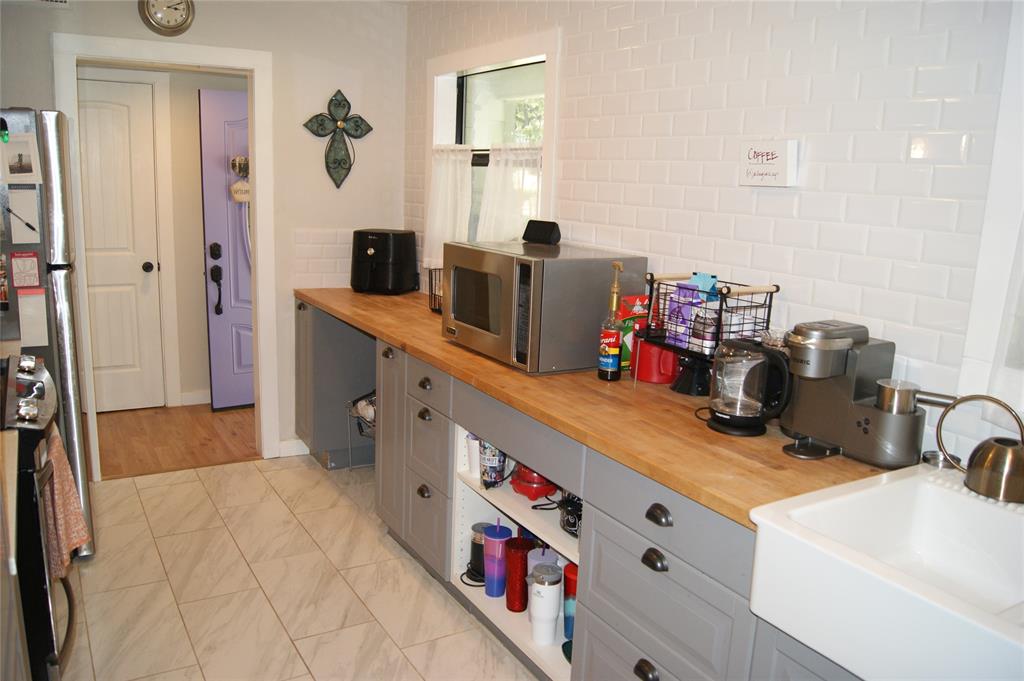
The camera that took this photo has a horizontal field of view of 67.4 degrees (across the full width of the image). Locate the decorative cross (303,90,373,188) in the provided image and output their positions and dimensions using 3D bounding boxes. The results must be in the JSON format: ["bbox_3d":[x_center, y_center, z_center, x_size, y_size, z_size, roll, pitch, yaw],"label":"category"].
[{"bbox_3d":[-0.921,-1.070,4.090,0.388,0.517,0.035,-5,14,-32],"label":"decorative cross"}]

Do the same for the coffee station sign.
[{"bbox_3d":[0.735,-0.507,2.201,0.040,0.130,0.173,-5,14,-32],"label":"coffee station sign"}]

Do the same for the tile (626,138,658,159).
[{"bbox_3d":[0.461,-0.679,2.731,0.009,0.076,0.152,-7,15,-32],"label":"tile"}]

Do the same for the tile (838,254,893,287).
[{"bbox_3d":[0.925,-0.180,2.015,0.010,0.079,0.153,-5,14,-32],"label":"tile"}]

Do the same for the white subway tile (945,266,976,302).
[{"bbox_3d":[1.067,-0.137,1.824,0.010,0.077,0.065,-6,15,-32],"label":"white subway tile"}]

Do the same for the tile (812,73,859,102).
[{"bbox_3d":[0.861,-0.673,2.049,0.009,0.076,0.150,-5,14,-32],"label":"tile"}]

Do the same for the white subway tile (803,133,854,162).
[{"bbox_3d":[0.867,-0.526,2.102,0.009,0.076,0.152,-7,15,-32],"label":"white subway tile"}]

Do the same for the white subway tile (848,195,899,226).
[{"bbox_3d":[0.924,-0.334,1.957,0.009,0.075,0.150,-5,14,-31],"label":"white subway tile"}]

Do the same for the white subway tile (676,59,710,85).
[{"bbox_3d":[0.585,-0.861,2.477,0.010,0.079,0.153,-5,14,-32],"label":"white subway tile"}]

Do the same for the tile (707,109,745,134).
[{"bbox_3d":[0.655,-0.671,2.353,0.009,0.075,0.150,-5,14,-31],"label":"tile"}]

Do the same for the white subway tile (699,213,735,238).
[{"bbox_3d":[0.652,-0.366,2.448,0.010,0.079,0.153,-5,14,-32],"label":"white subway tile"}]

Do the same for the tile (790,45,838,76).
[{"bbox_3d":[0.829,-0.765,2.103,0.010,0.077,0.151,-6,15,-32],"label":"tile"}]

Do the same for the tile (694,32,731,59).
[{"bbox_3d":[0.627,-0.913,2.389,0.009,0.076,0.150,-5,14,-32],"label":"tile"}]

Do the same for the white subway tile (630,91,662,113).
[{"bbox_3d":[0.468,-0.834,2.695,0.009,0.076,0.152,-7,15,-32],"label":"white subway tile"}]

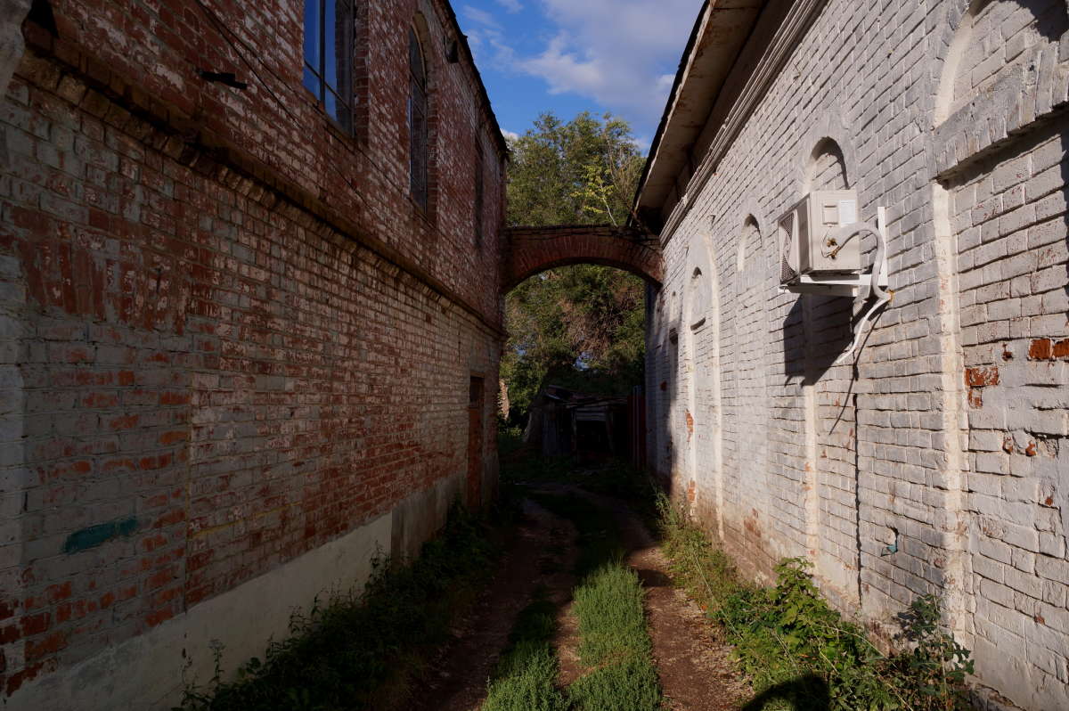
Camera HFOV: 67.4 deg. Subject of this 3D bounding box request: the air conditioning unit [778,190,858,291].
[{"bbox_3d":[1.721,-0.690,4.890,0.263,0.437,0.696,-1,-3,3],"label":"air conditioning unit"}]

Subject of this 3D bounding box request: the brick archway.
[{"bbox_3d":[0.879,-1.802,15.265,3.020,1.120,0.800,-1,-3,3],"label":"brick archway"}]

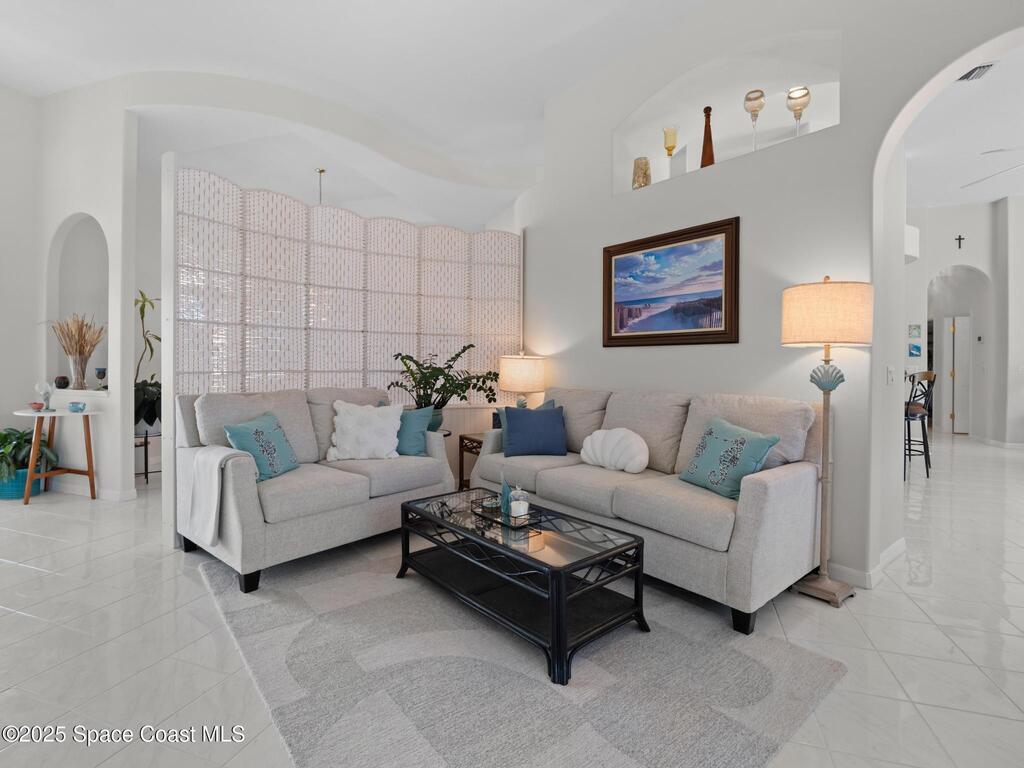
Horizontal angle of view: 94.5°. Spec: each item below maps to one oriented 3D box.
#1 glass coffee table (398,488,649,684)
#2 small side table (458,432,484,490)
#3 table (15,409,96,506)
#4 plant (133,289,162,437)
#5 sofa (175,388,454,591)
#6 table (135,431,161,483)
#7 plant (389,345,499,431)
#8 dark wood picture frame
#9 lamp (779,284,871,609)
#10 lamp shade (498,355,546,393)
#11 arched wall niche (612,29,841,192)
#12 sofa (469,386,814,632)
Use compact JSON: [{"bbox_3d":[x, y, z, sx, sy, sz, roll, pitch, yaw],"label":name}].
[{"bbox_3d":[-0.011,0.875,2.340,0.538,0.418,1.170,-1,2,-40],"label":"glass coffee table"},{"bbox_3d":[-0.080,0.740,4.173,0.550,0.570,0.550,-1,2,-40],"label":"small side table"},{"bbox_3d":[-3.960,0.620,4.118,0.550,0.755,0.550,-1,2,-44],"label":"table"},{"bbox_3d":[-3.692,-0.208,4.800,0.500,1.481,0.500,-1,2,-37],"label":"plant"},{"bbox_3d":[-1.278,0.560,3.302,1.000,0.980,1.500,1,2,40],"label":"sofa"},{"bbox_3d":[-3.800,0.734,4.923,0.500,0.540,0.500,1,2,40],"label":"table"},{"bbox_3d":[-0.622,0.041,4.300,0.800,0.790,0.900,1,2,40],"label":"plant"},{"bbox_3d":[1.111,-0.680,3.442,0.040,0.804,1.090,-1,2,-40],"label":"dark wood picture frame"},{"bbox_3d":[1.590,0.269,2.407,0.400,1.615,0.400,-1,2,-41],"label":"lamp"},{"bbox_3d":[0.091,-0.083,4.120,0.390,0.295,0.390,0,2,0],"label":"lamp shade"},{"bbox_3d":[1.355,-1.759,3.168,0.250,0.685,1.475,-2,2,-42],"label":"arched wall niche"},{"bbox_3d":[0.703,0.568,3.172,0.932,0.977,2.132,-1,2,-40],"label":"sofa"}]

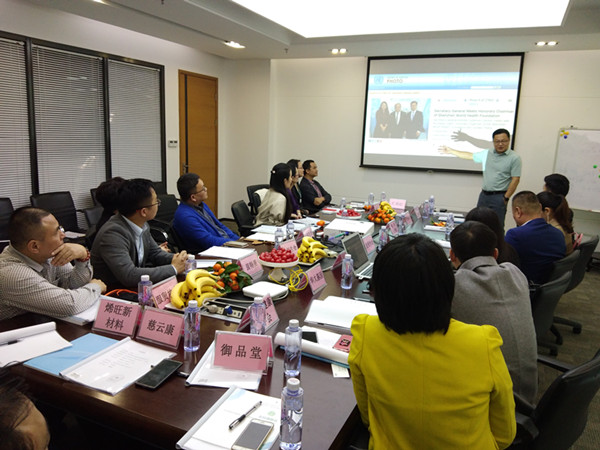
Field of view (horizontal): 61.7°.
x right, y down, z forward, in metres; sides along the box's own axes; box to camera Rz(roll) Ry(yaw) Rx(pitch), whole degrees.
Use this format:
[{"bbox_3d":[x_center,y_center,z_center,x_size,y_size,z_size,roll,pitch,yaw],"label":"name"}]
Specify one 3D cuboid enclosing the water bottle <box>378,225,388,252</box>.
[{"bbox_3d":[0.576,0.101,3.490,0.056,0.180,0.056,2,10,0],"label":"water bottle"}]

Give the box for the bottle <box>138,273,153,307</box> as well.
[{"bbox_3d":[-0.648,0.303,2.113,0.056,0.180,0.056,2,10,0],"label":"bottle"}]

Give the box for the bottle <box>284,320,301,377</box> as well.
[{"bbox_3d":[-0.020,0.387,1.599,0.055,0.177,0.055,2,10,0],"label":"bottle"}]

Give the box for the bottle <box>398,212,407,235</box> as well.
[{"bbox_3d":[0.819,-0.006,4.024,0.055,0.177,0.055,7,11,23],"label":"bottle"}]

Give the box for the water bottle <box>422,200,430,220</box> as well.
[{"bbox_3d":[1.271,-0.155,5.056,0.056,0.180,0.056,2,10,0],"label":"water bottle"}]

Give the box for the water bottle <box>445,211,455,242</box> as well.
[{"bbox_3d":[1.223,-0.005,4.100,0.055,0.177,0.055,7,11,23],"label":"water bottle"}]

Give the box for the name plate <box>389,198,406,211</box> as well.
[{"bbox_3d":[1.119,-0.236,5.727,0.184,0.110,0.087,6,11,22],"label":"name plate"}]

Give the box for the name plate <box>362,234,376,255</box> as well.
[{"bbox_3d":[0.454,0.122,3.412,0.085,0.107,0.200,7,11,23],"label":"name plate"}]

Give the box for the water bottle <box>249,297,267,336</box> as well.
[{"bbox_3d":[-0.156,0.362,1.899,0.058,0.183,0.058,2,10,0],"label":"water bottle"}]

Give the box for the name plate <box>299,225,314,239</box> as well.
[{"bbox_3d":[0.049,0.070,3.792,0.087,0.110,0.184,6,11,22],"label":"name plate"}]

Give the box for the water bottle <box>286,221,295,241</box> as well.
[{"bbox_3d":[-0.067,0.059,3.586,0.056,0.180,0.056,2,10,0],"label":"water bottle"}]

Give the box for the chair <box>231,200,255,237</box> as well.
[{"bbox_3d":[-0.327,0.250,4.614,0.600,0.920,0.600,4,10,12],"label":"chair"}]

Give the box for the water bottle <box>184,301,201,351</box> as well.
[{"bbox_3d":[-0.372,0.348,1.753,0.055,0.177,0.055,2,10,0],"label":"water bottle"}]

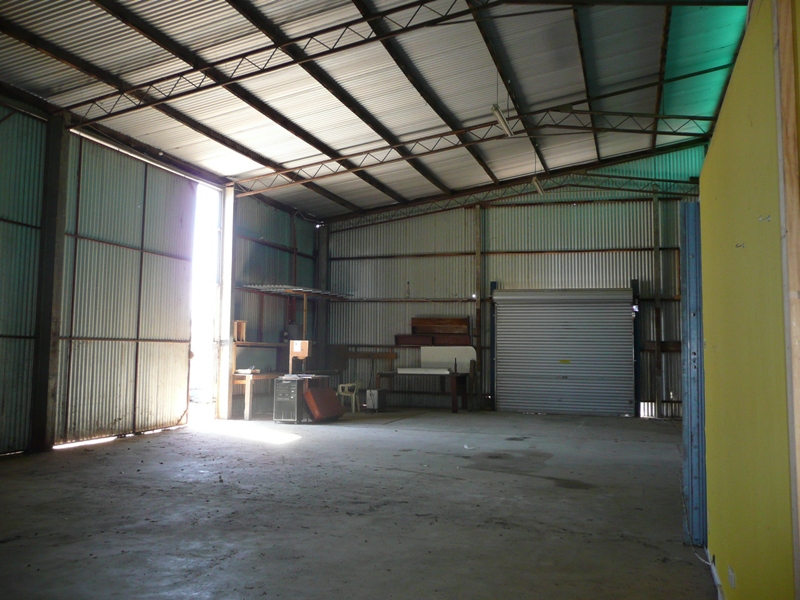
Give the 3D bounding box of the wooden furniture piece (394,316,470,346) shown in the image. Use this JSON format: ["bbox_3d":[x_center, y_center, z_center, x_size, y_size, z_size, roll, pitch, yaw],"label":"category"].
[{"bbox_3d":[0.820,0.782,15.694,1.890,0.690,0.280,-1,-5,18],"label":"wooden furniture piece"}]

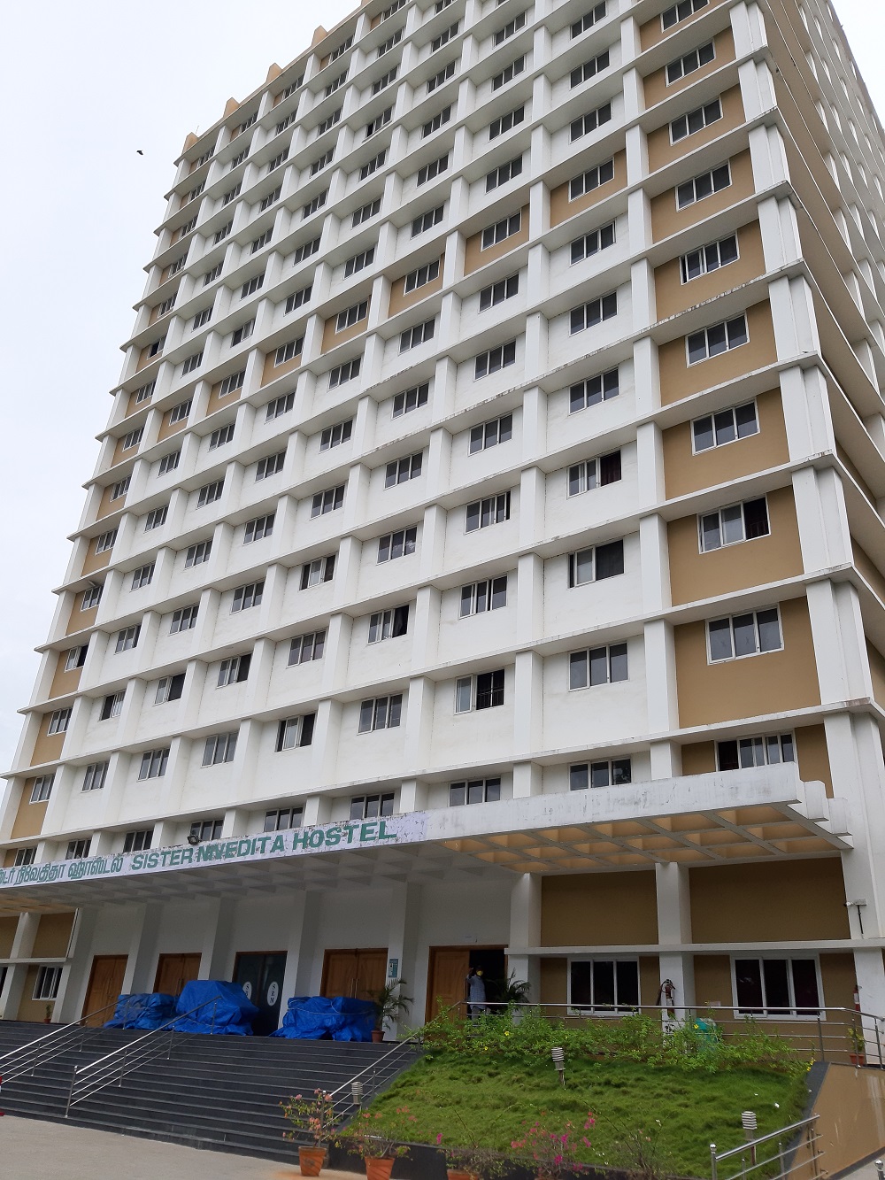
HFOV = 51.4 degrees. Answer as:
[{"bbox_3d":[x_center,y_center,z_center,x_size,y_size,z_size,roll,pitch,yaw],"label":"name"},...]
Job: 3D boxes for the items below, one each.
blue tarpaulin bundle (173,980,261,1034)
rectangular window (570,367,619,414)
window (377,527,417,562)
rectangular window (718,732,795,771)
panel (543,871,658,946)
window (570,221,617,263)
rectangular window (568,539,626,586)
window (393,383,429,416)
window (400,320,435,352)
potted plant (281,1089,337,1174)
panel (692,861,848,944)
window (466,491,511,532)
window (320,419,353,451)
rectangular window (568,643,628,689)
[{"bbox_3d":[-5.930,10.957,24.123,2.050,1.289,1.200,-17,-34,35],"label":"blue tarpaulin bundle"},{"bbox_3d":[4.616,-6.049,28.028,1.719,1.093,0.120,-17,-34,35],"label":"rectangular window"},{"bbox_3d":[-1.612,-1.568,32.644,1.800,1.090,0.100,-17,-34,35],"label":"window"},{"bbox_3d":[6.814,3.746,19.955,1.780,1.169,0.120,-17,-34,35],"label":"rectangular window"},{"bbox_3d":[3.713,7.378,21.302,3.314,1.626,0.100,-17,-34,35],"label":"panel"},{"bbox_3d":[5.039,-11.600,30.810,1.734,1.106,0.120,-17,-34,35],"label":"window"},{"bbox_3d":[4.230,-0.722,25.340,1.737,1.108,0.120,-17,-34,35],"label":"rectangular window"},{"bbox_3d":[-1.176,-6.972,33.852,1.731,1.101,0.120,-17,-34,35],"label":"window"},{"bbox_3d":[-1.025,-10.173,37.023,1.807,1.111,0.100,-17,-34,35],"label":"window"},{"bbox_3d":[-2.109,8.598,14.651,0.820,1.134,0.820,6,-27,-4],"label":"potted plant"},{"bbox_3d":[7.032,6.747,19.973,3.504,1.647,0.100,-17,-34,35],"label":"panel"},{"bbox_3d":[1.492,-2.555,30.363,1.812,1.120,0.100,-17,-34,35],"label":"window"},{"bbox_3d":[-4.160,-5.934,35.517,1.758,1.122,0.120,-17,-34,35],"label":"window"},{"bbox_3d":[4.058,1.990,23.949,1.738,1.107,0.120,-17,-34,35],"label":"rectangular window"}]

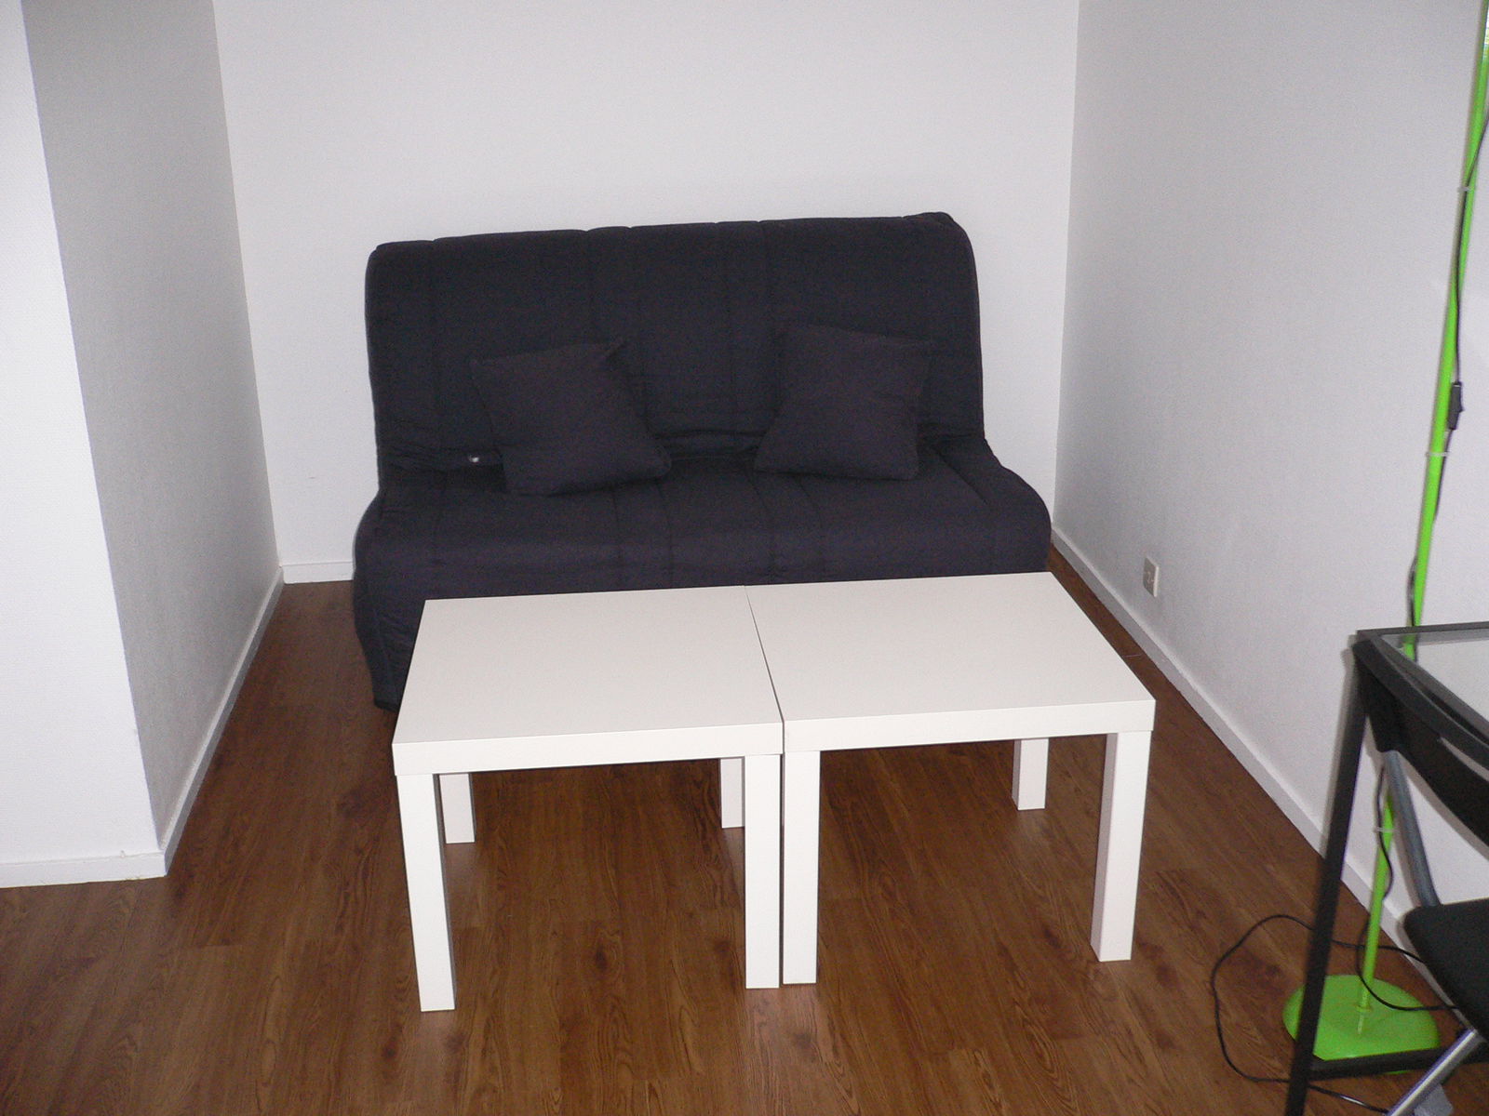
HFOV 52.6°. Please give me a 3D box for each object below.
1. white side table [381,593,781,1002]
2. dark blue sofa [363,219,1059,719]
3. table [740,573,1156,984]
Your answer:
[{"bbox_3d":[-0.244,0.366,2.452,0.550,0.450,0.545,-3,20,-5],"label":"white side table"},{"bbox_3d":[-0.113,-0.241,3.476,1.430,0.880,0.960,-4,20,-8],"label":"dark blue sofa"},{"bbox_3d":[0.306,0.341,2.505,0.550,0.450,0.545,-2,20,-5],"label":"table"}]

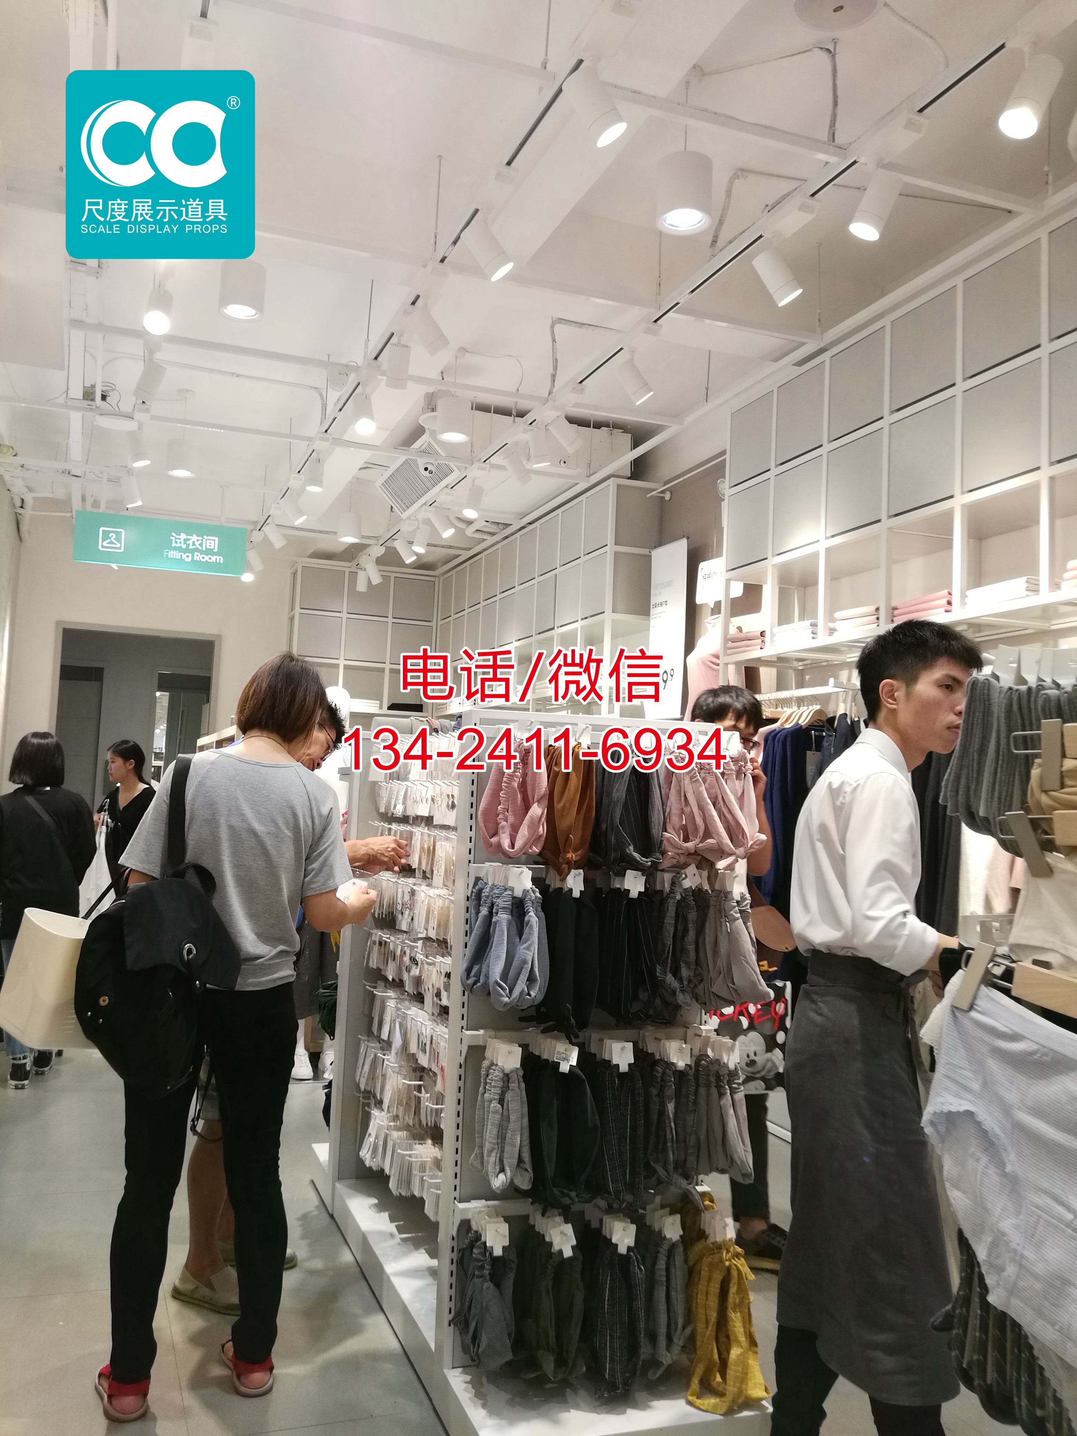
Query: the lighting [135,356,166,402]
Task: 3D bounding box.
[{"bbox_3d":[-1.448,-1.252,4.025,0.077,0.140,0.077,34,12,27],"label":"lighting"}]

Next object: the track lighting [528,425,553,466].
[{"bbox_3d":[0.007,-1.204,4.812,0.083,0.152,0.083,-1,9,40],"label":"track lighting"}]

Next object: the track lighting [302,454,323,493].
[{"bbox_3d":[-1.078,-1.171,5.223,0.077,0.140,0.077,1,-12,7],"label":"track lighting"}]

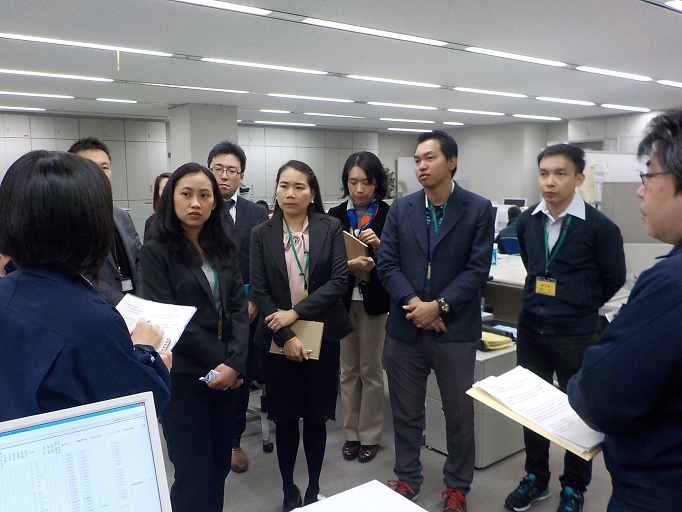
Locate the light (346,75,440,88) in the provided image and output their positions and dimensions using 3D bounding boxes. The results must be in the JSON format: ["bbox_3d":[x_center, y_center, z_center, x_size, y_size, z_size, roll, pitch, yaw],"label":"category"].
[{"bbox_3d":[0.557,-1.746,5.864,1.230,0.060,0.150,-6,9,-36],"label":"light"}]

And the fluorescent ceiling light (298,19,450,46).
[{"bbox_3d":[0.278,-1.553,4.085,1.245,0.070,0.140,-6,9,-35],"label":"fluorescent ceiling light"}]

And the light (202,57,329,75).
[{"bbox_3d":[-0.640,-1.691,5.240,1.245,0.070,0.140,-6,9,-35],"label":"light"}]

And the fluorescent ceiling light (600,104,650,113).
[{"bbox_3d":[4.076,-2.125,8.450,1.230,0.060,0.150,-6,9,-36],"label":"fluorescent ceiling light"}]

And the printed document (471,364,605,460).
[{"bbox_3d":[0.503,0.358,1.437,0.230,0.030,0.310,-10,28,-44],"label":"printed document"}]

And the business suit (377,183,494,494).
[{"bbox_3d":[0.428,0.409,2.710,0.530,1.481,0.310,3,8,23],"label":"business suit"}]

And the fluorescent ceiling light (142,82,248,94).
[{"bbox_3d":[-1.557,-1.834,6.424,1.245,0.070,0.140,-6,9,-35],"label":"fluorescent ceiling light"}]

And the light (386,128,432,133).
[{"bbox_3d":[1.437,-2.590,12.098,1.230,0.060,0.150,-6,9,-36],"label":"light"}]

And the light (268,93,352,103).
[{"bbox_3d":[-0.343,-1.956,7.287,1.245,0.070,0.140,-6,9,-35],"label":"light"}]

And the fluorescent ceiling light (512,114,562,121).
[{"bbox_3d":[3.225,-2.284,9.698,1.230,0.060,0.150,-6,9,-36],"label":"fluorescent ceiling light"}]

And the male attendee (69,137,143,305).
[{"bbox_3d":[-1.203,0.292,2.986,0.500,1.750,0.320,-8,11,-44],"label":"male attendee"}]

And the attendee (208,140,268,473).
[{"bbox_3d":[-0.586,0.256,3.107,0.480,1.697,0.320,-1,7,-7],"label":"attendee"}]

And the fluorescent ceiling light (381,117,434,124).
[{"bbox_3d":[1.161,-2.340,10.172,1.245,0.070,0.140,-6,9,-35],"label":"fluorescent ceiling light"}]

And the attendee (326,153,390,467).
[{"bbox_3d":[0.105,0.270,3.190,0.430,1.634,0.360,1,7,10],"label":"attendee"}]

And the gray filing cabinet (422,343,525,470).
[{"bbox_3d":[0.847,0.796,3.397,0.580,0.605,0.395,-6,9,-36],"label":"gray filing cabinet"}]

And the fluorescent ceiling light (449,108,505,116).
[{"bbox_3d":[2.034,-2.155,8.812,1.230,0.060,0.150,-6,9,-36],"label":"fluorescent ceiling light"}]

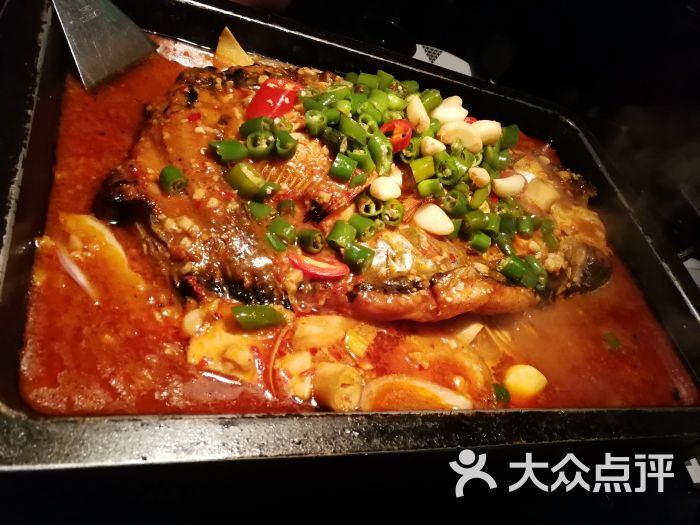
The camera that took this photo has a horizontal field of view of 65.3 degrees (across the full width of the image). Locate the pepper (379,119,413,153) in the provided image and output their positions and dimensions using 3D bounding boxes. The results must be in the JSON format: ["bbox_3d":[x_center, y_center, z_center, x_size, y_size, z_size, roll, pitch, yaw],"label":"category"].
[{"bbox_3d":[0.028,-0.076,0.327,0.018,0.009,0.018,8,50,-24],"label":"pepper"}]

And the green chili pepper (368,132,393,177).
[{"bbox_3d":[0.017,-0.062,0.311,0.011,0.011,0.026,-13,80,-36],"label":"green chili pepper"}]

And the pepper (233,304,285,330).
[{"bbox_3d":[-0.040,0.024,0.239,0.023,0.010,0.011,-2,55,-31],"label":"pepper"}]

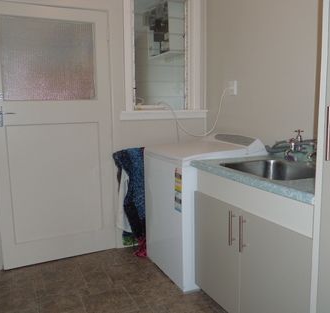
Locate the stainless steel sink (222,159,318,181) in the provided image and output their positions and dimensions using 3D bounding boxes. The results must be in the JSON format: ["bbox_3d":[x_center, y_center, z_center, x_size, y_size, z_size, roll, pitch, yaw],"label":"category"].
[{"bbox_3d":[0.611,0.161,1.858,0.478,0.200,0.564,-4,8,-24],"label":"stainless steel sink"}]

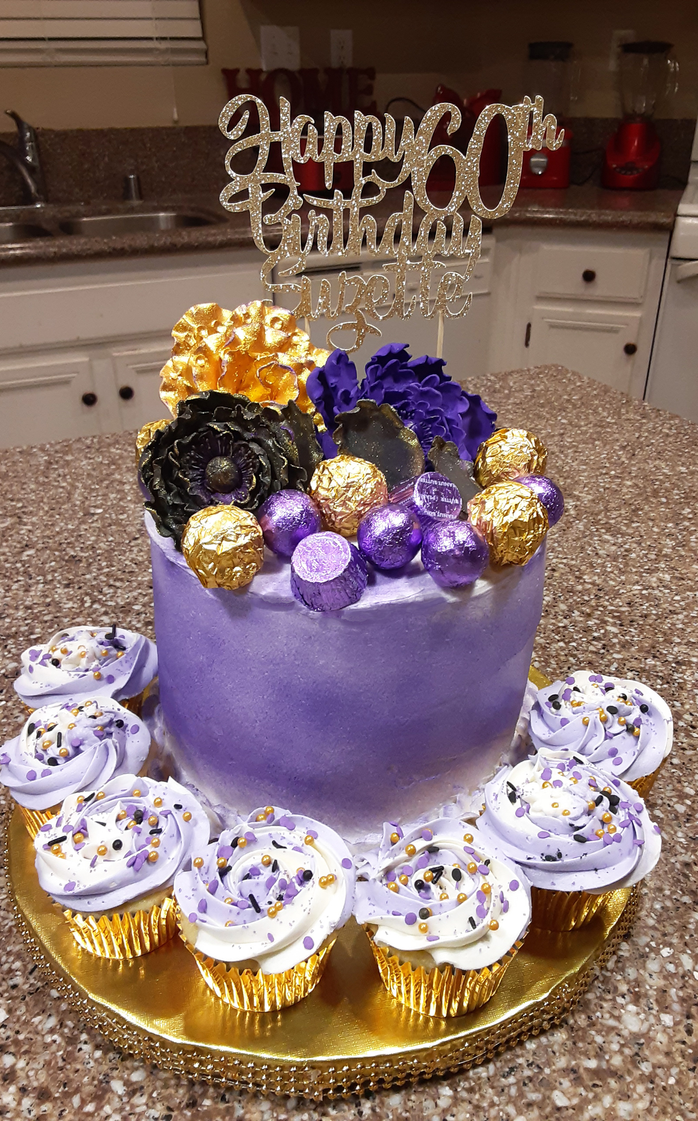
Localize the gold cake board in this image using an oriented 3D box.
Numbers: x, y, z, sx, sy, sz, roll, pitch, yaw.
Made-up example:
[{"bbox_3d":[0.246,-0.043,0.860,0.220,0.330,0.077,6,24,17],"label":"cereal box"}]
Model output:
[{"bbox_3d":[-0.013,0.118,0.463,0.315,0.018,0.315,-1,29,0],"label":"gold cake board"}]

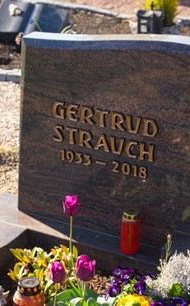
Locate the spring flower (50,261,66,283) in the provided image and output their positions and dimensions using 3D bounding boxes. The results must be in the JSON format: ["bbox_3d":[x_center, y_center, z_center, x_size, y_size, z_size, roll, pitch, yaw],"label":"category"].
[{"bbox_3d":[-0.100,0.322,2.070,0.043,0.058,0.043,2,22,0],"label":"spring flower"}]

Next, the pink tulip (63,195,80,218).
[{"bbox_3d":[-0.071,0.158,2.300,0.049,0.060,0.049,2,22,0],"label":"pink tulip"}]

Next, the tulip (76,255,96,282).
[{"bbox_3d":[-0.024,0.307,2.040,0.050,0.068,0.050,2,22,0],"label":"tulip"}]

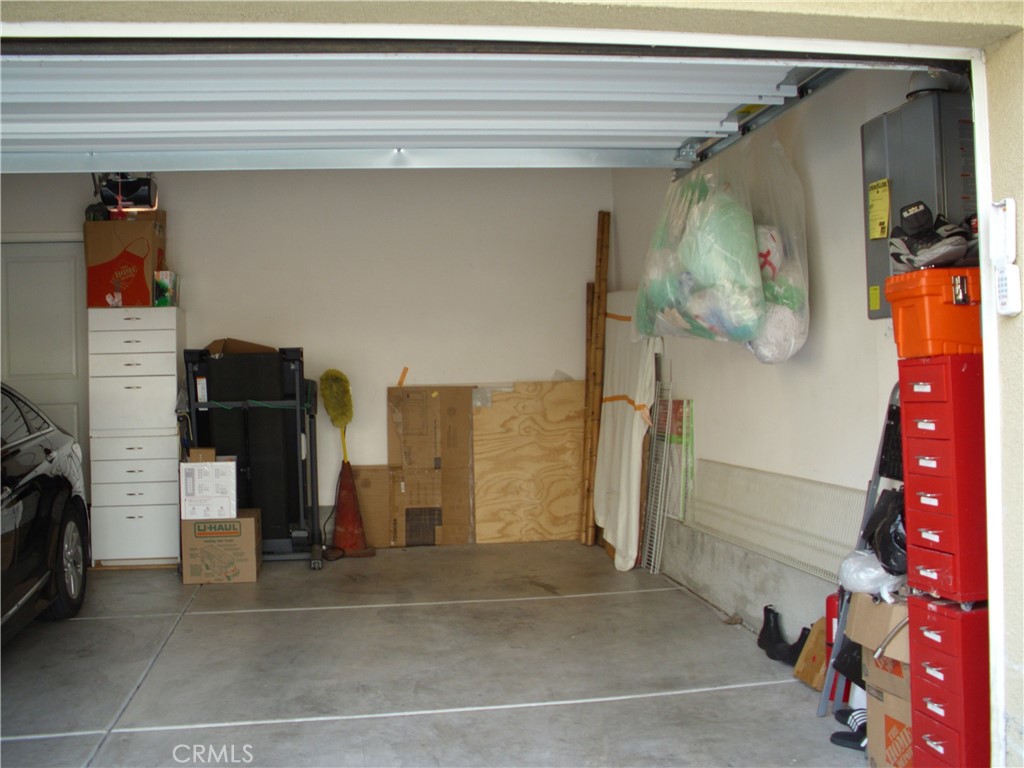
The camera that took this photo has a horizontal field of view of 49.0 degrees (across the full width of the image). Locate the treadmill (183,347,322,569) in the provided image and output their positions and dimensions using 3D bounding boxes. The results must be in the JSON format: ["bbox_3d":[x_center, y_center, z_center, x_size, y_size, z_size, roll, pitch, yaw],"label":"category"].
[{"bbox_3d":[-1.819,0.504,7.788,0.972,1.505,0.750,-2,0,-9],"label":"treadmill"}]

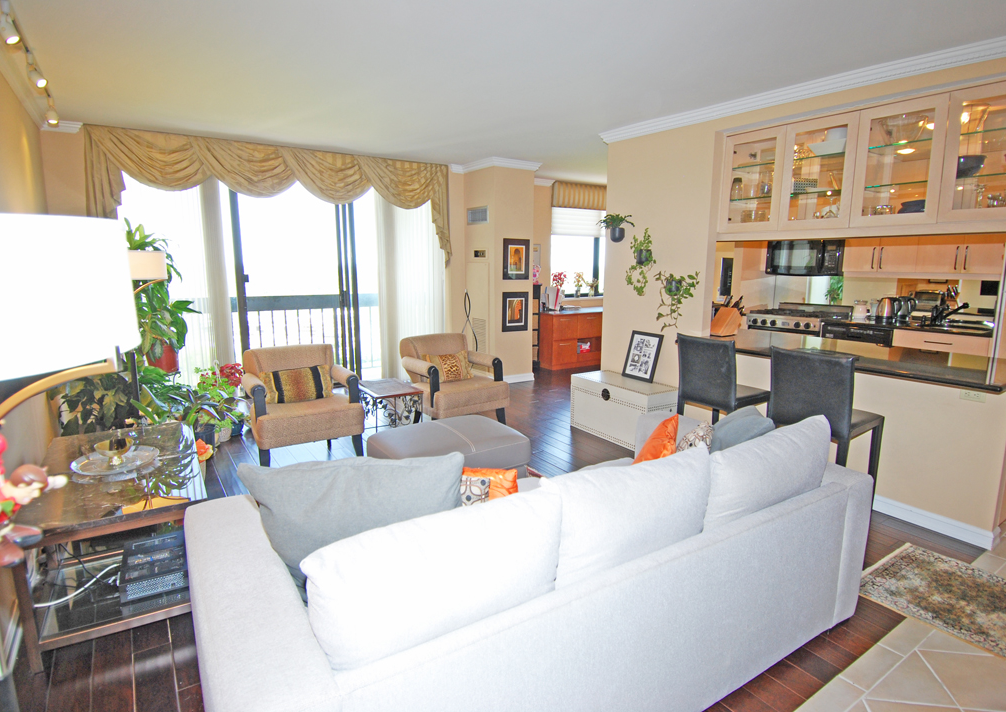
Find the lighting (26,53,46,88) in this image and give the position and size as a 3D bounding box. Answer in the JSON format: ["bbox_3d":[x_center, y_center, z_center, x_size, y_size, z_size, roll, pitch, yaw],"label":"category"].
[{"bbox_3d":[-2.388,-1.463,2.729,0.110,0.175,0.075,5,12,22],"label":"lighting"}]

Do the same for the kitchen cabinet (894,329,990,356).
[{"bbox_3d":[3.910,0.274,4.734,0.600,0.890,0.665,-7,13,-34],"label":"kitchen cabinet"}]

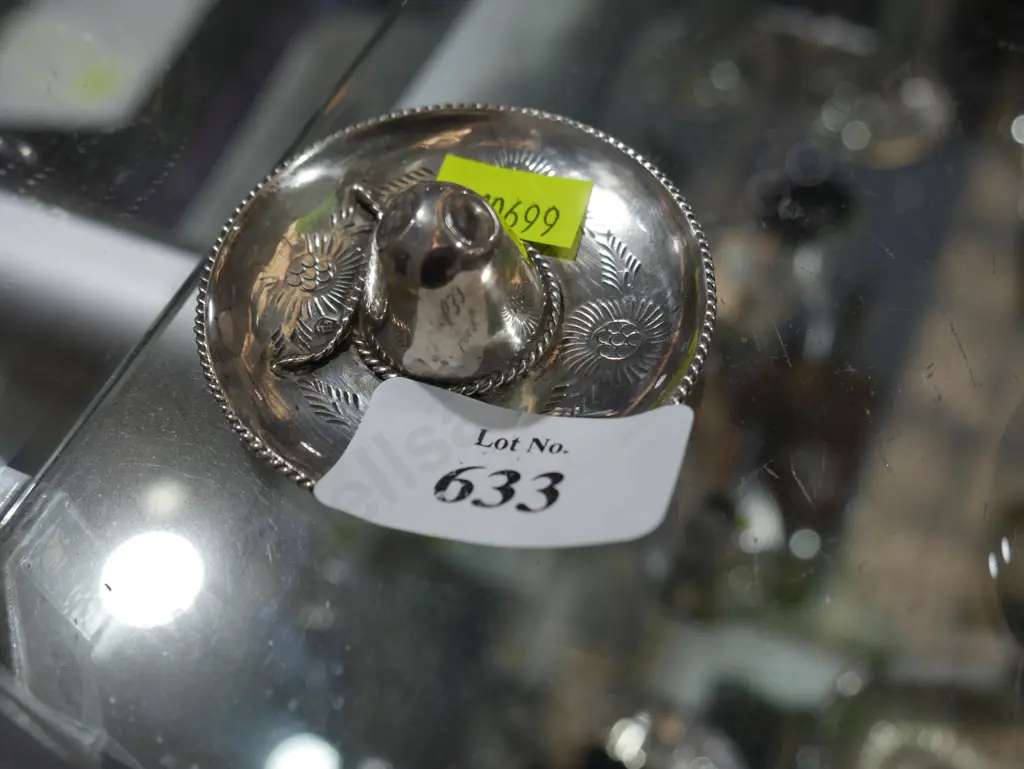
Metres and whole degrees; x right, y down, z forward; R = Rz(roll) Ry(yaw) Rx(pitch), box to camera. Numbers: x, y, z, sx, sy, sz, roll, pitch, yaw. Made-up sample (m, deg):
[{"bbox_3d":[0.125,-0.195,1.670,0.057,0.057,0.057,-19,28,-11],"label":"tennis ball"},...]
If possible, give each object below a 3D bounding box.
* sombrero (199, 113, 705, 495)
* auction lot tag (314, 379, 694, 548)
[{"bbox_3d":[-0.008,-0.017,0.168,0.075,0.023,0.075,-4,57,0],"label":"sombrero"},{"bbox_3d":[0.000,0.010,0.157,0.045,0.005,0.028,5,37,18],"label":"auction lot tag"}]

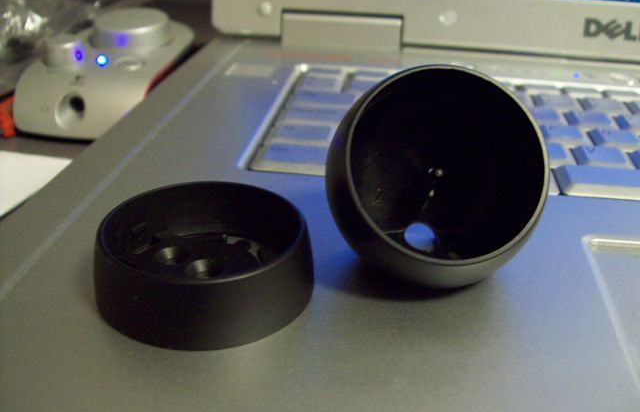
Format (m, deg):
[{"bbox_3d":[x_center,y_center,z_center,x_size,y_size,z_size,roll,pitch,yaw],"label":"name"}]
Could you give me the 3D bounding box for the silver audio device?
[{"bbox_3d":[-0.109,-0.075,0.350,0.060,0.037,0.124,7,29,7],"label":"silver audio device"}]

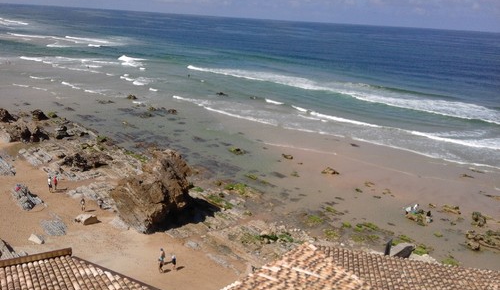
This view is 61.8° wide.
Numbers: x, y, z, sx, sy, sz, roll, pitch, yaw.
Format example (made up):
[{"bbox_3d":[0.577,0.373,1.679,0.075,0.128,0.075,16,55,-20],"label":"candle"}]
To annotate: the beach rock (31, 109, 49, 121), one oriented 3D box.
[{"bbox_3d":[-38.380,-5.425,76.304,2.700,1.580,2.160,-5,19,-25],"label":"beach rock"}]

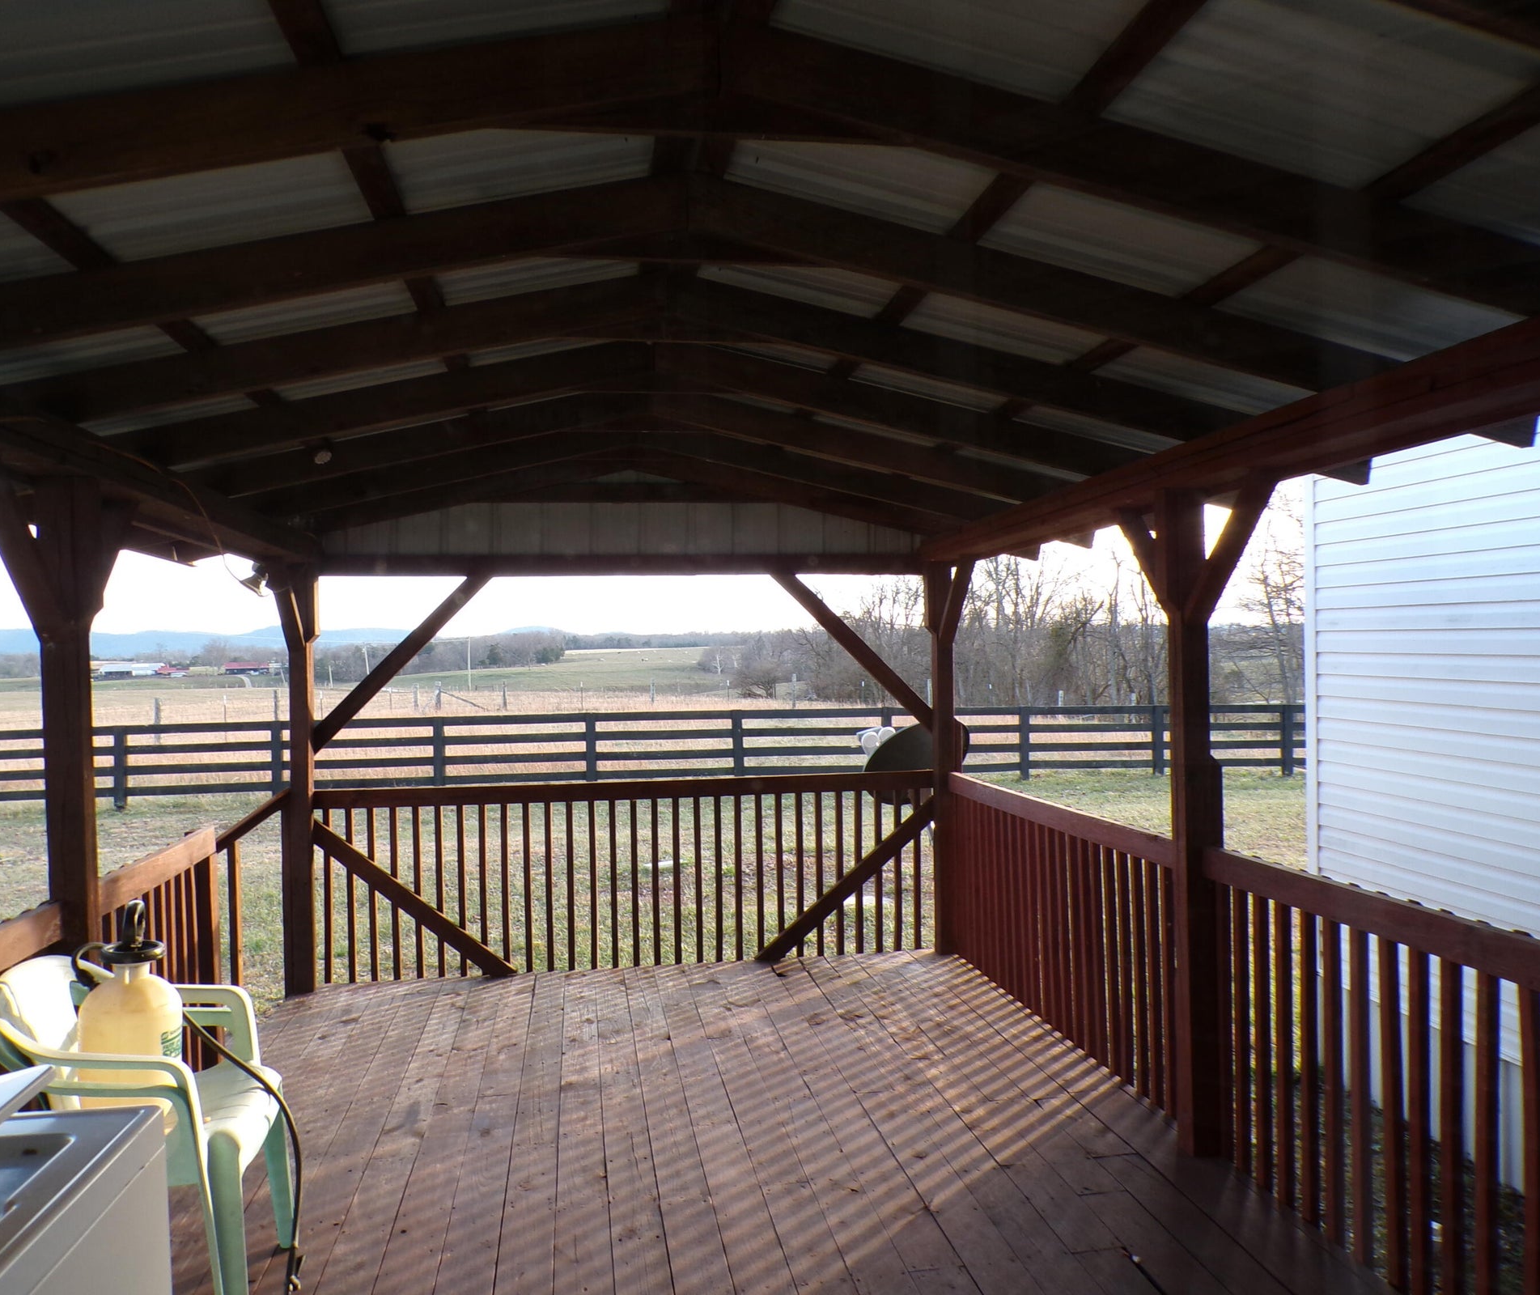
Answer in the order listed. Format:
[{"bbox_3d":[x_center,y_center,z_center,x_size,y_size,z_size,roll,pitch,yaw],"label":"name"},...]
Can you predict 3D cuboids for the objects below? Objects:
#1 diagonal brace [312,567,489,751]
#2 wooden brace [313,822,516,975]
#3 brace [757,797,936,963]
[{"bbox_3d":[-1.770,0.045,5.715,1.170,0.087,0.045,-46,6,-7],"label":"diagonal brace"},{"bbox_3d":[-1.711,1.225,5.710,1.190,0.088,0.045,39,-6,-6],"label":"wooden brace"},{"bbox_3d":[0.408,1.192,6.046,1.200,0.089,0.045,-41,5,-7],"label":"brace"}]

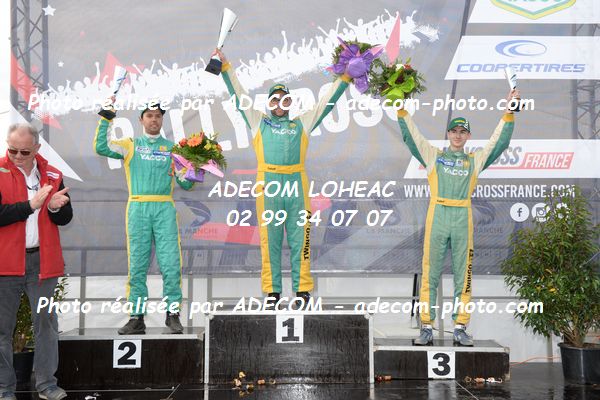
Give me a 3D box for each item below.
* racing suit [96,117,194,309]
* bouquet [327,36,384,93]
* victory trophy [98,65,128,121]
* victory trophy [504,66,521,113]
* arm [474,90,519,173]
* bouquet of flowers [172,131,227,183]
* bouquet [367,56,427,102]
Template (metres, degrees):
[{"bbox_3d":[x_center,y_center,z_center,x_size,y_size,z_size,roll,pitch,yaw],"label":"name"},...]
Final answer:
[{"bbox_3d":[-1.181,0.117,4.780,0.740,1.490,0.420,0,-2,-12],"label":"racing suit"},{"bbox_3d":[0.437,-1.065,4.980,0.420,0.420,0.380,0,-1,0],"label":"bouquet"},{"bbox_3d":[-1.399,-0.806,4.750,0.125,0.390,0.120,17,-2,-11],"label":"victory trophy"},{"bbox_3d":[1.594,-0.829,4.750,0.100,0.350,0.100,-9,-2,11],"label":"victory trophy"},{"bbox_3d":[1.485,-0.514,4.750,0.230,0.630,0.190,21,-2,5],"label":"arm"},{"bbox_3d":[-0.741,-0.310,4.620,0.400,0.360,0.350,0,-2,-11],"label":"bouquet of flowers"},{"bbox_3d":[0.727,-0.908,4.770,0.440,0.350,0.380,0,-2,6],"label":"bouquet"}]

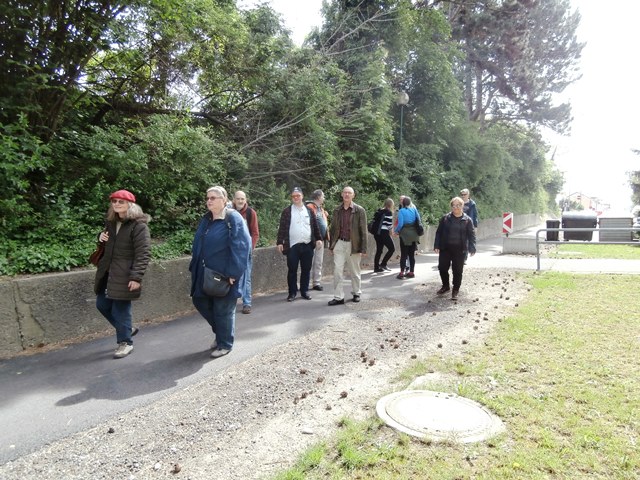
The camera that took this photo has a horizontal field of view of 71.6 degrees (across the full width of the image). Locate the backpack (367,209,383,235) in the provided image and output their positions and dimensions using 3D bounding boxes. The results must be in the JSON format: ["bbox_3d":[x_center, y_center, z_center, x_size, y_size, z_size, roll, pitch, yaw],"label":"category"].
[{"bbox_3d":[1.231,-0.396,9.750,0.250,0.510,0.310,7,1,-29],"label":"backpack"}]

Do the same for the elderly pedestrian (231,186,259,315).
[{"bbox_3d":[-1.107,0.168,6.181,0.540,1.680,0.420,1,5,17],"label":"elderly pedestrian"}]

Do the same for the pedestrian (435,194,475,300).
[{"bbox_3d":[2.223,0.114,7.280,0.640,1.620,0.450,2,5,22],"label":"pedestrian"}]

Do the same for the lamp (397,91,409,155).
[{"bbox_3d":[2.948,-3.037,15.814,0.450,4.500,0.450,3,5,31],"label":"lamp"}]

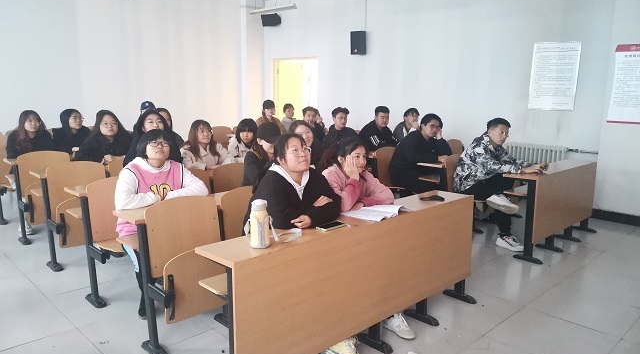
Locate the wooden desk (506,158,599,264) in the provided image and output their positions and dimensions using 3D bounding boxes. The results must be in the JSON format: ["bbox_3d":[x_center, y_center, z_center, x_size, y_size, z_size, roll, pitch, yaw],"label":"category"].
[{"bbox_3d":[2.402,0.284,4.909,1.600,0.765,0.430,-9,14,-44],"label":"wooden desk"}]

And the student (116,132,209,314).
[{"bbox_3d":[-1.012,0.301,3.032,0.531,1.189,0.639,-6,12,-34],"label":"student"}]

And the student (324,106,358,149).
[{"bbox_3d":[0.372,-0.207,5.849,0.511,1.253,0.708,-7,13,-39],"label":"student"}]

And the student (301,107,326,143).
[{"bbox_3d":[-0.114,-0.298,6.398,0.511,1.239,0.708,-5,11,-29],"label":"student"}]

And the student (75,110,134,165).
[{"bbox_3d":[-1.996,0.001,4.549,0.531,1.248,0.688,-7,13,-39],"label":"student"}]

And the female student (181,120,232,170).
[{"bbox_3d":[-1.052,0.067,4.546,0.770,1.210,0.540,10,13,40],"label":"female student"}]

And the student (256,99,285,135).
[{"bbox_3d":[-0.706,-0.452,7.046,0.491,1.312,0.659,-4,11,-26],"label":"student"}]

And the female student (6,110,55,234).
[{"bbox_3d":[-2.996,-0.089,5.115,0.770,1.250,0.540,9,13,37],"label":"female student"}]

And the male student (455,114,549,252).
[{"bbox_3d":[1.702,0.059,4.508,0.550,1.204,0.786,-8,13,-41],"label":"male student"}]

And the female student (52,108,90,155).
[{"bbox_3d":[-2.710,-0.153,5.438,0.760,1.270,0.530,8,13,35],"label":"female student"}]

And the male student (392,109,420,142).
[{"bbox_3d":[1.035,-0.276,6.451,0.740,1.270,0.530,9,13,37],"label":"male student"}]

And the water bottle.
[{"bbox_3d":[-0.265,0.201,2.137,0.084,0.206,0.080,-4,11,-24],"label":"water bottle"}]

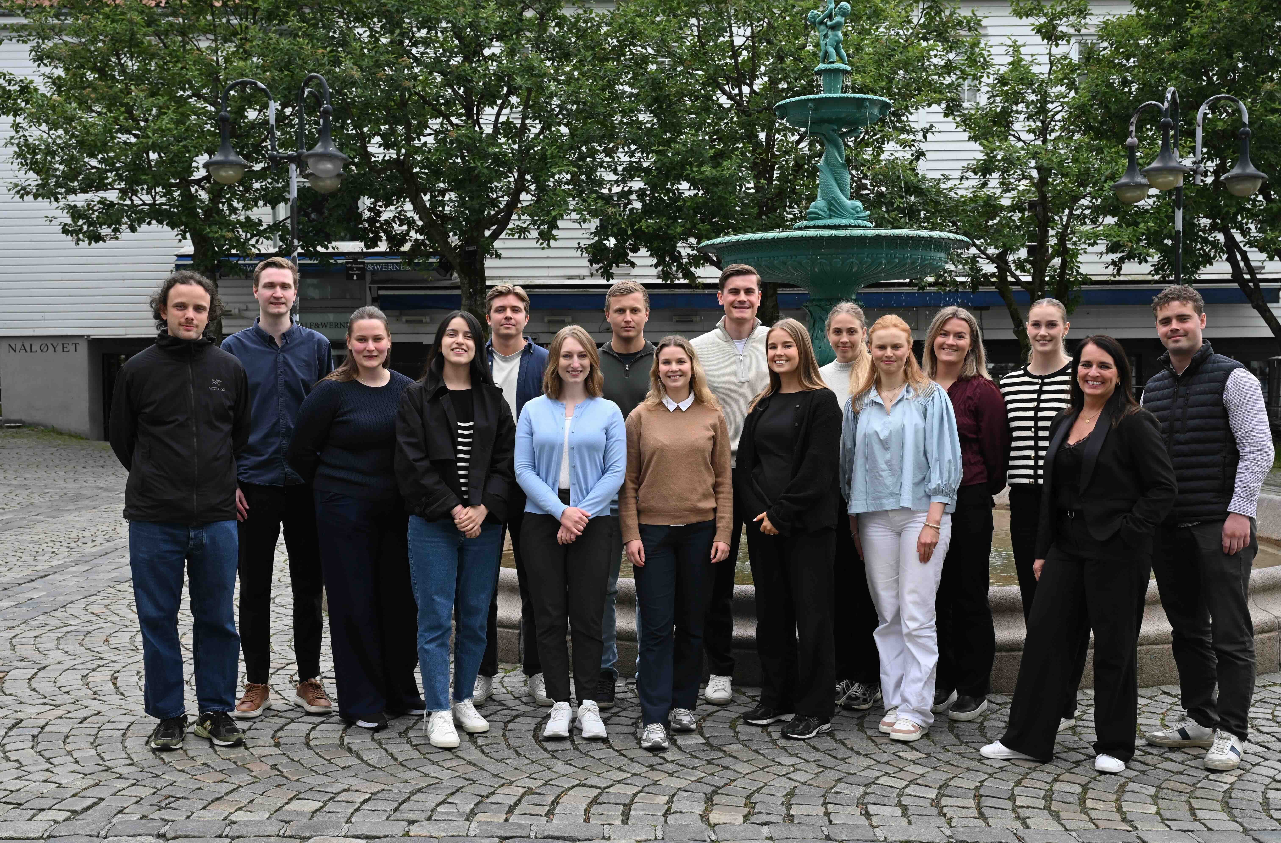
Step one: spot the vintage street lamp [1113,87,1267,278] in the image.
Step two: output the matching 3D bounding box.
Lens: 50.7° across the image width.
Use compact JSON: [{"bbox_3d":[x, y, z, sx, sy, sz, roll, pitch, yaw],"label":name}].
[{"bbox_3d":[5.518,-1.348,13.977,1.660,4.113,1.500,2,4,33],"label":"vintage street lamp"}]

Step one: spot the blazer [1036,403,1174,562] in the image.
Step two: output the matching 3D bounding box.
[{"bbox_3d":[1.771,0.229,5.150,0.490,0.600,0.340,1,2,34],"label":"blazer"}]

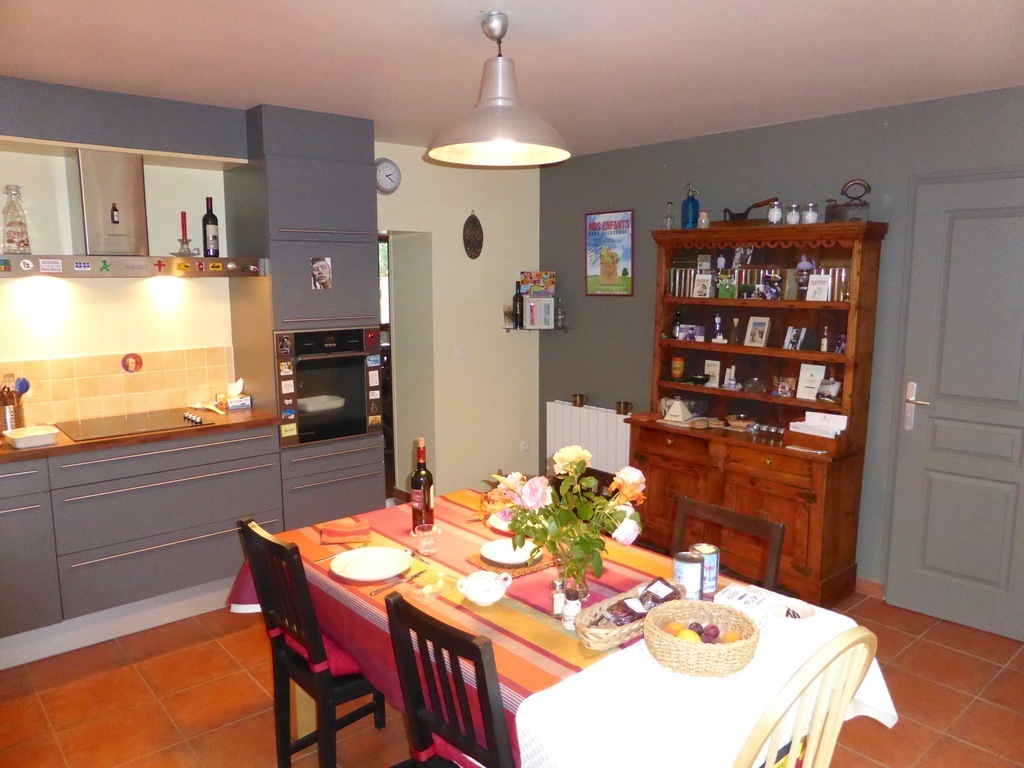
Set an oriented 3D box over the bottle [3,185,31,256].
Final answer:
[{"bbox_3d":[-2.148,-0.711,3.205,0.100,0.297,0.100,-7,11,-41],"label":"bottle"}]

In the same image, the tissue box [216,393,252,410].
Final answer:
[{"bbox_3d":[-1.501,0.090,3.998,0.120,0.070,0.196,-6,10,-36],"label":"tissue box"}]

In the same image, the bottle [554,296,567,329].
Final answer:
[{"bbox_3d":[0.344,-0.504,5.250,0.078,0.227,0.078,0,9,0],"label":"bottle"}]

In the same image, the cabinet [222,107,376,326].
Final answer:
[{"bbox_3d":[-1.138,-0.851,3.989,0.603,1.080,0.580,-7,11,-40],"label":"cabinet"}]

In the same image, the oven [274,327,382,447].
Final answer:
[{"bbox_3d":[-1.120,-0.021,4.094,0.600,0.593,0.540,-7,11,-40],"label":"oven"}]

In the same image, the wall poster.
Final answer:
[{"bbox_3d":[0.650,-0.877,5.005,0.020,0.570,0.420,-8,11,-41],"label":"wall poster"}]

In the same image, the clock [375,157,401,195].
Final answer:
[{"bbox_3d":[-0.761,-1.255,4.460,0.222,0.222,0.040,-7,11,-40],"label":"clock"}]

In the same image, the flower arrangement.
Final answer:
[{"bbox_3d":[0.141,0.389,2.061,0.380,0.437,0.420,-8,11,-41],"label":"flower arrangement"}]

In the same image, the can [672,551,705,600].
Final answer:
[{"bbox_3d":[0.480,0.526,2.009,0.082,0.113,0.082,0,8,0],"label":"can"}]

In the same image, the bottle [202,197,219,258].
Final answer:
[{"bbox_3d":[-1.500,-0.778,3.664,0.076,0.297,0.076,-7,11,-40],"label":"bottle"}]

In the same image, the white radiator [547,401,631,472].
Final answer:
[{"bbox_3d":[0.569,0.455,4.970,0.090,0.600,0.820,-8,11,-44],"label":"white radiator"}]

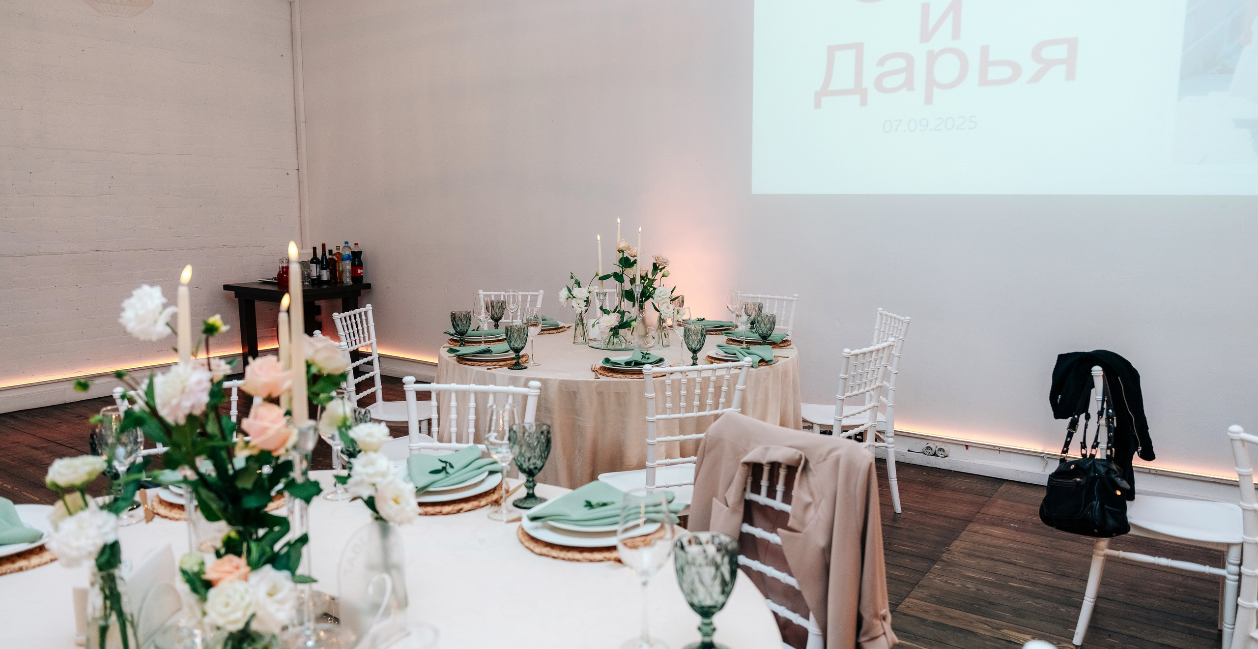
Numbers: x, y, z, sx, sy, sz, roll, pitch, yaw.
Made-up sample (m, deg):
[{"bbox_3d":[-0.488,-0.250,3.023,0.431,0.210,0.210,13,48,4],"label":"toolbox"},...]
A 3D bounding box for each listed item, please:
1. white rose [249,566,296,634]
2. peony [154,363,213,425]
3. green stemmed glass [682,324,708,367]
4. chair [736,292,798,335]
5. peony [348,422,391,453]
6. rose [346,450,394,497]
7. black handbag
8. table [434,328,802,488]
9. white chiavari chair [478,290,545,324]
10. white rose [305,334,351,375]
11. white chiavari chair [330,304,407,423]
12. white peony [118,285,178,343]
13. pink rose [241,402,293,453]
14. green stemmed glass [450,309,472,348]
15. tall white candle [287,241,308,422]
[{"bbox_3d":[-0.486,0.374,1.141,0.066,0.080,0.065,-4,9,-24],"label":"white rose"},{"bbox_3d":[-0.604,0.094,1.137,0.080,0.080,0.070,-4,9,-28],"label":"peony"},{"bbox_3d":[0.259,0.089,3.284,0.088,0.170,0.088,0,8,0],"label":"green stemmed glass"},{"bbox_3d":[0.629,0.311,4.484,0.410,0.900,0.440,7,10,41],"label":"chair"},{"bbox_3d":[-0.414,0.181,1.341,0.068,0.050,0.066,-2,9,-17],"label":"peony"},{"bbox_3d":[-0.390,0.225,1.262,0.066,0.062,0.063,-3,8,-18],"label":"rose"},{"bbox_3d":[1.378,0.408,2.542,0.250,0.450,0.140,5,9,30],"label":"black handbag"},{"bbox_3d":[-0.044,0.464,3.909,1.680,0.760,1.680,0,8,0],"label":"table"},{"bbox_3d":[-0.698,0.280,4.837,0.400,0.920,0.440,0,8,-1],"label":"white chiavari chair"},{"bbox_3d":[-0.437,0.043,1.217,0.065,0.058,0.065,-3,8,-20],"label":"white rose"},{"bbox_3d":[-1.117,0.391,4.044,0.440,0.920,0.400,1,8,7],"label":"white chiavari chair"},{"bbox_3d":[-0.738,-0.017,1.285,0.082,0.087,0.082,-5,9,-30],"label":"white peony"},{"bbox_3d":[-0.521,0.147,1.210,0.076,0.070,0.072,-3,9,-24],"label":"pink rose"},{"bbox_3d":[-0.747,0.030,3.749,0.088,0.170,0.088,0,8,0],"label":"green stemmed glass"},{"bbox_3d":[-0.477,0.017,1.209,0.021,0.259,0.021,-3,9,-21],"label":"tall white candle"}]

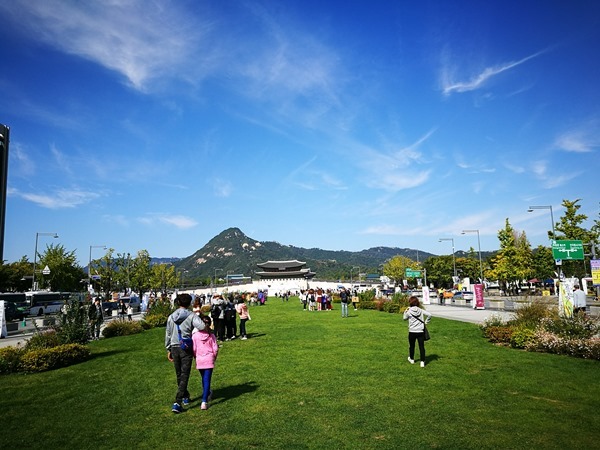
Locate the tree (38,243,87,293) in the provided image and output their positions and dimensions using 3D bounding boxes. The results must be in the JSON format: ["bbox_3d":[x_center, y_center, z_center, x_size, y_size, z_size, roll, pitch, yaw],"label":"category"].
[{"bbox_3d":[-41.726,9.128,81.627,8.500,11.500,8.500,-1,-8,0],"label":"tree"}]

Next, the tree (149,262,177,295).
[{"bbox_3d":[-40.402,16.705,139.129,8.000,10.800,8.000,-1,-8,0],"label":"tree"}]

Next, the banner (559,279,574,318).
[{"bbox_3d":[13.951,3.921,24.500,0.650,2.000,0.420,-2,-7,3],"label":"banner"}]

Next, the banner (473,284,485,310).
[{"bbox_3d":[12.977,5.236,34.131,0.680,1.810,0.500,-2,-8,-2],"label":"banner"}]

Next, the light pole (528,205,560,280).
[{"bbox_3d":[29.502,3.185,56.164,2.900,11.051,0.450,-2,-8,-2],"label":"light pole"}]

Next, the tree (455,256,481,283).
[{"bbox_3d":[34.001,10.018,95.000,5.500,7.200,5.500,-1,-7,0],"label":"tree"}]

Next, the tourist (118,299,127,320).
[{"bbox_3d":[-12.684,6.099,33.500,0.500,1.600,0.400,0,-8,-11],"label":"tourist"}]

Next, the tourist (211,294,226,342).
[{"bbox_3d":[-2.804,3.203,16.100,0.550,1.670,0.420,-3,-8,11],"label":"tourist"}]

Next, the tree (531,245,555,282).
[{"bbox_3d":[36.197,6.656,70.000,4.600,7.400,4.600,-1,-7,0],"label":"tree"}]

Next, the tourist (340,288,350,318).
[{"bbox_3d":[2.635,4.501,26.829,0.560,1.730,0.420,-1,-8,3],"label":"tourist"}]

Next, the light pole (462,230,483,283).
[{"bbox_3d":[29.487,6.368,80.000,2.900,10.800,0.400,-1,-7,0],"label":"light pole"}]

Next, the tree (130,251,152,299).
[{"bbox_3d":[-38.955,12.450,114.477,5.800,12.700,5.800,-1,-8,0],"label":"tree"}]

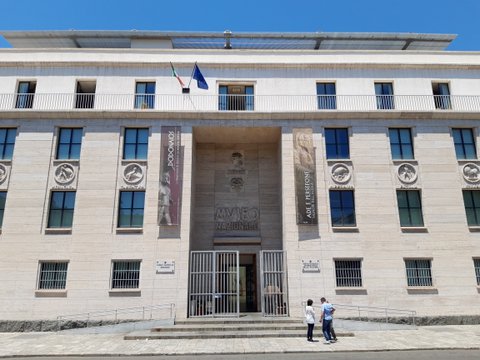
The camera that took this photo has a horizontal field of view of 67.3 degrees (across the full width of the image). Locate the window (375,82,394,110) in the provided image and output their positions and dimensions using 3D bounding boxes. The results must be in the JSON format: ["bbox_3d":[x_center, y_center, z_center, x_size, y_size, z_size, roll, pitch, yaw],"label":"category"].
[{"bbox_3d":[9.462,-5.478,23.585,1.270,1.890,0.200,0,-15,-1],"label":"window"}]

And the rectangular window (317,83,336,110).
[{"bbox_3d":[5.642,-5.459,23.504,1.270,1.880,0.200,0,-15,-1],"label":"rectangular window"}]

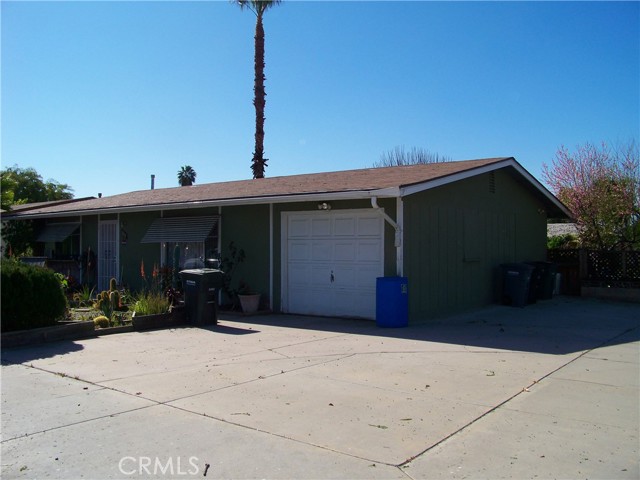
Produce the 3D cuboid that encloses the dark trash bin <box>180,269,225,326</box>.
[{"bbox_3d":[-2.355,1.113,12.150,0.710,1.040,0.610,0,0,36],"label":"dark trash bin"}]

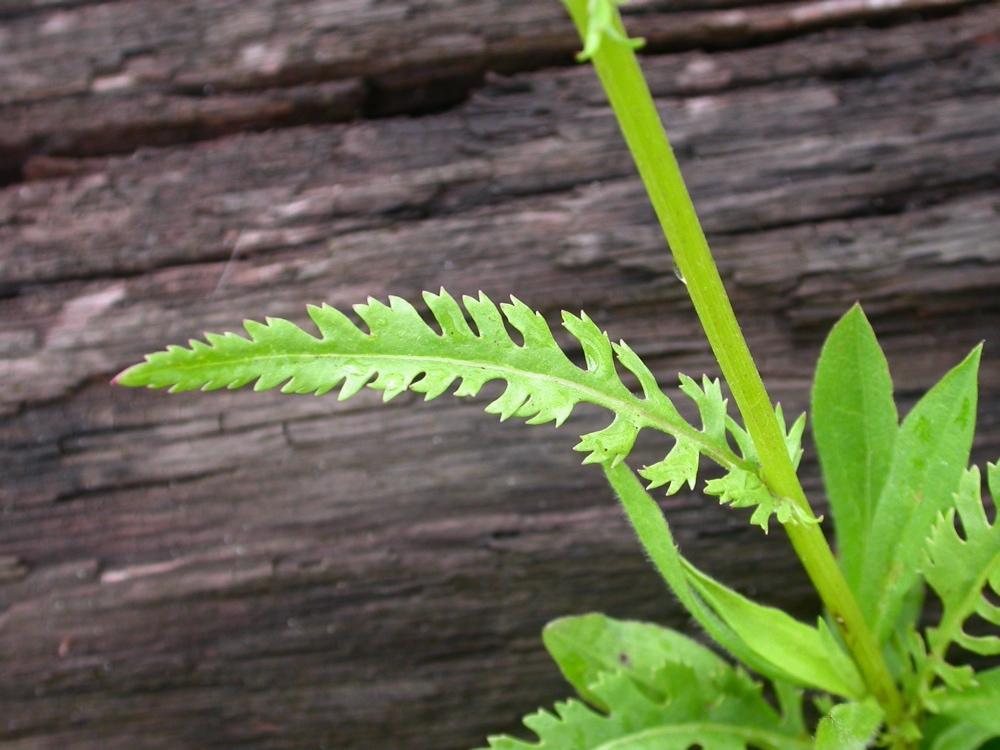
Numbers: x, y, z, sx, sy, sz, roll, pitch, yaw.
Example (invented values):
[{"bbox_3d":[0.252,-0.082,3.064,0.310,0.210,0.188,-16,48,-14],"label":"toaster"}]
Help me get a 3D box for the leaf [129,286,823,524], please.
[{"bbox_3d":[-0.005,0.003,0.262,0.087,0.011,0.023,10,56,-6],"label":"leaf"}]

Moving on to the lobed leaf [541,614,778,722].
[{"bbox_3d":[0.021,0.039,0.277,0.034,0.008,0.015,24,50,-6],"label":"lobed leaf"}]

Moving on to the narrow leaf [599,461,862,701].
[{"bbox_3d":[0.030,0.026,0.268,0.010,0.045,0.012,-36,14,53],"label":"narrow leaf"}]

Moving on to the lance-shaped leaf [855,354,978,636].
[{"bbox_3d":[0.056,0.016,0.277,0.011,0.041,0.006,17,-7,11],"label":"lance-shaped leaf"}]

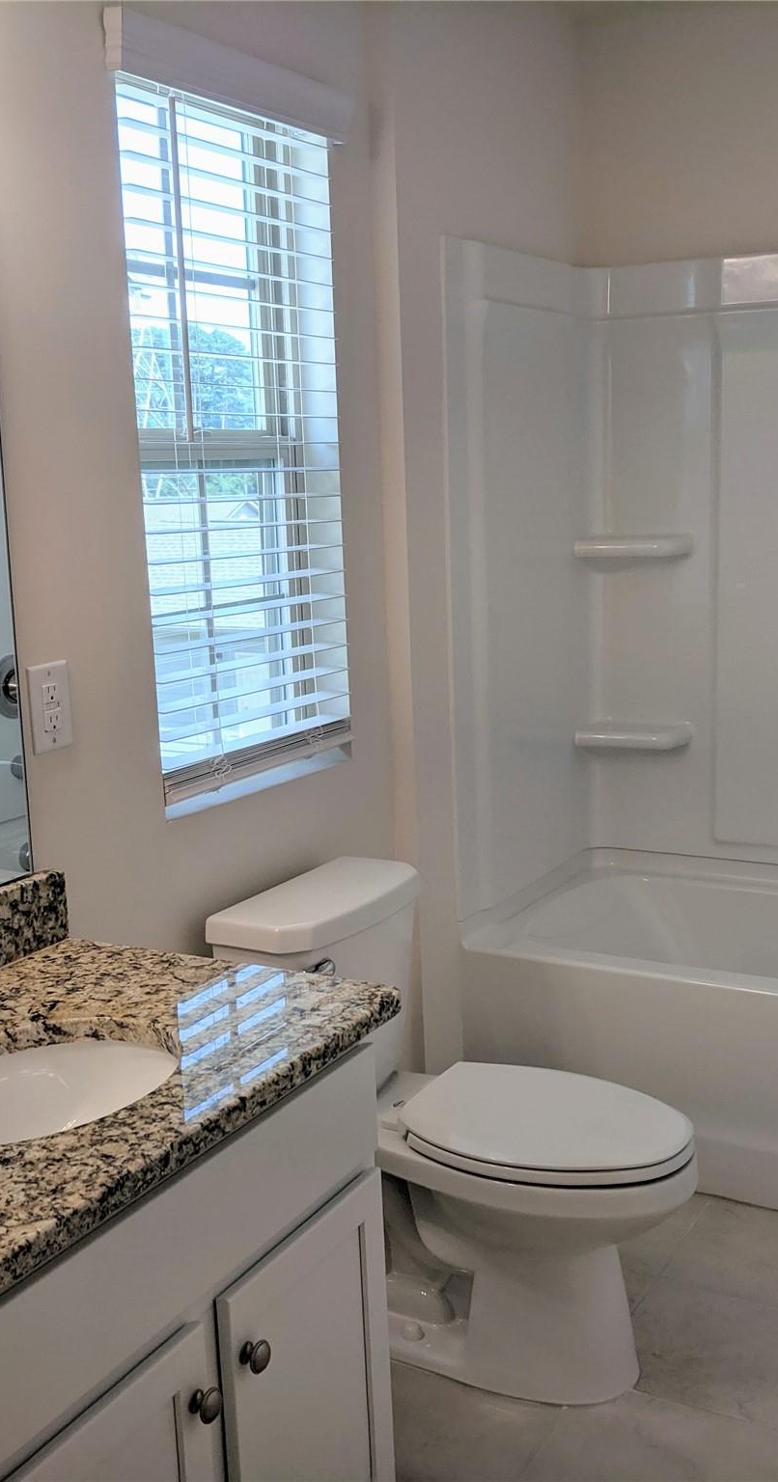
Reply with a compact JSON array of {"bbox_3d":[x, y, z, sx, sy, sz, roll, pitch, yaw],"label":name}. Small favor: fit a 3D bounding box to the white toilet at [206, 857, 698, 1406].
[{"bbox_3d":[0.139,0.637,2.460,0.747,0.740,0.435,4,12,29],"label":"white toilet"}]

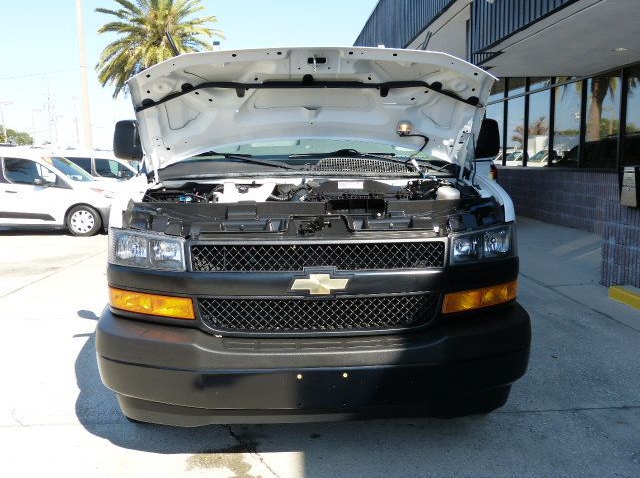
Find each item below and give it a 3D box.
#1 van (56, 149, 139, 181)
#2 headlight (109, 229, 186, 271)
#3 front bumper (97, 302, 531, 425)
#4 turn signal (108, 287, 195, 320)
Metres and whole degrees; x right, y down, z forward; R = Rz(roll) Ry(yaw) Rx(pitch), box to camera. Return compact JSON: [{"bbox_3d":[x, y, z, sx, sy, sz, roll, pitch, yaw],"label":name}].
[{"bbox_3d":[-5.700,-1.540,16.700,4.600,1.830,1.850,0,8,6],"label":"van"},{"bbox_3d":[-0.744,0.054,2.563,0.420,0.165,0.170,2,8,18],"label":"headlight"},{"bbox_3d":[-0.002,0.520,2.589,1.920,0.440,0.440,-1,8,-3],"label":"front bumper"},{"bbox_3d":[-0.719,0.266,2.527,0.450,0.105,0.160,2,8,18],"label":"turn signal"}]

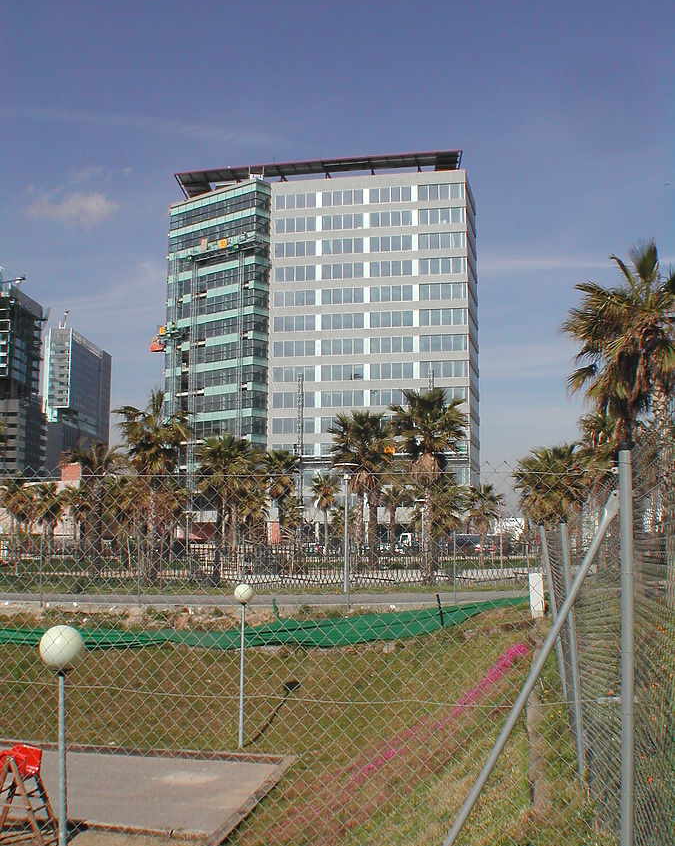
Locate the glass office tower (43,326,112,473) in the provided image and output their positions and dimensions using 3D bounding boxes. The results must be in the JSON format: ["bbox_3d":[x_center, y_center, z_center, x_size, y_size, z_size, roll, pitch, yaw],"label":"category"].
[{"bbox_3d":[-121.160,6.370,559.690,15.000,89.140,76.000,0,-5,1],"label":"glass office tower"}]

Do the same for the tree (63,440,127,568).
[{"bbox_3d":[-12.701,4.451,63.870,3.350,7.200,3.350,0,-5,0],"label":"tree"}]

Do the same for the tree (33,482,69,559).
[{"bbox_3d":[-25.336,8.510,107.877,3.180,6.690,3.180,0,-5,0],"label":"tree"}]

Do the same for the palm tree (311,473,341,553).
[{"bbox_3d":[-1.182,8.926,120.368,2.960,8.300,2.960,0,-5,0],"label":"palm tree"}]

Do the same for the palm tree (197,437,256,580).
[{"bbox_3d":[-4.991,3.882,54.941,2.560,6.840,2.560,0,-5,0],"label":"palm tree"}]

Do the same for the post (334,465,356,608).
[{"bbox_3d":[0.346,4.261,49.731,1.000,5.230,1.000,0,-5,0],"label":"post"}]

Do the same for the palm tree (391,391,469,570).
[{"bbox_3d":[4.598,3.061,61.738,3.840,9.770,3.840,0,-5,0],"label":"palm tree"}]

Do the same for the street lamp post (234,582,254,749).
[{"bbox_3d":[-1.933,5.025,25.348,0.410,3.390,0.410,0,-5,0],"label":"street lamp post"}]

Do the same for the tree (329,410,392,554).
[{"bbox_3d":[1.420,4.139,75.462,3.950,9.990,3.950,0,-5,0],"label":"tree"}]

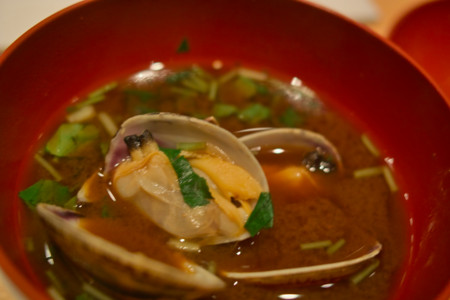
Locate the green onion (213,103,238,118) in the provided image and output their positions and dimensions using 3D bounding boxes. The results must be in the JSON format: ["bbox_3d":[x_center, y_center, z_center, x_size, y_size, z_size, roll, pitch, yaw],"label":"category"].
[{"bbox_3d":[-0.001,-0.014,0.171,0.008,0.003,0.005,-23,55,-27],"label":"green onion"}]

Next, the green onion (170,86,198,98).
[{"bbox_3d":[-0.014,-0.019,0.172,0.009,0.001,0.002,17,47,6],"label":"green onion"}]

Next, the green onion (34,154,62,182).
[{"bbox_3d":[-0.050,0.005,0.146,0.002,0.002,0.013,-32,60,-32],"label":"green onion"}]

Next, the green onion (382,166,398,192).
[{"bbox_3d":[0.051,0.009,0.158,0.002,0.002,0.010,-1,48,-9],"label":"green onion"}]

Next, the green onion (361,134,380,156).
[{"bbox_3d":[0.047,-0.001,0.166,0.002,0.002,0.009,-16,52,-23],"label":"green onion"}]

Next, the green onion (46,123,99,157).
[{"bbox_3d":[-0.045,-0.003,0.155,0.011,0.004,0.013,12,47,2],"label":"green onion"}]

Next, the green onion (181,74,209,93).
[{"bbox_3d":[-0.010,-0.023,0.178,0.010,0.003,0.005,28,50,17],"label":"green onion"}]

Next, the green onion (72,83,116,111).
[{"bbox_3d":[-0.043,-0.017,0.168,0.004,0.003,0.018,39,54,24],"label":"green onion"}]

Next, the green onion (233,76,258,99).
[{"bbox_3d":[0.007,-0.021,0.177,0.008,0.003,0.010,-26,57,-29],"label":"green onion"}]

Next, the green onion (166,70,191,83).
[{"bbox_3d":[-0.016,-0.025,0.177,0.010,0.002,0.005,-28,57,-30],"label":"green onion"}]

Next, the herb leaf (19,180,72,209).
[{"bbox_3d":[-0.049,0.012,0.140,0.013,0.004,0.008,1,48,-8],"label":"herb leaf"}]

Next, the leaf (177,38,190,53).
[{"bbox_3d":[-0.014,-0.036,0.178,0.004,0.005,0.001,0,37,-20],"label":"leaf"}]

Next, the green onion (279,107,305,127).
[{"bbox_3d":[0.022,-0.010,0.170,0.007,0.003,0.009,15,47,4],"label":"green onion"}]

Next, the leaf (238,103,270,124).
[{"bbox_3d":[0.010,-0.012,0.171,0.007,0.004,0.010,25,49,14],"label":"leaf"}]

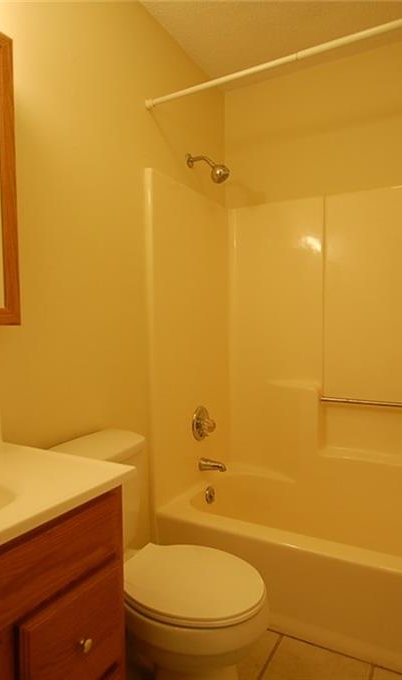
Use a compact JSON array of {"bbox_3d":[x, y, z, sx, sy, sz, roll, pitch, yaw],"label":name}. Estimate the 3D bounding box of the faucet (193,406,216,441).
[{"bbox_3d":[0.037,0.425,2.140,0.092,0.168,0.168,1,2,29],"label":"faucet"}]

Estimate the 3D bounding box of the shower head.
[{"bbox_3d":[0.038,-0.826,2.056,0.218,0.162,0.088,1,2,29],"label":"shower head"}]

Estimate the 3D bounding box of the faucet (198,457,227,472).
[{"bbox_3d":[0.061,0.633,2.132,0.146,0.062,0.060,1,2,29],"label":"faucet"}]

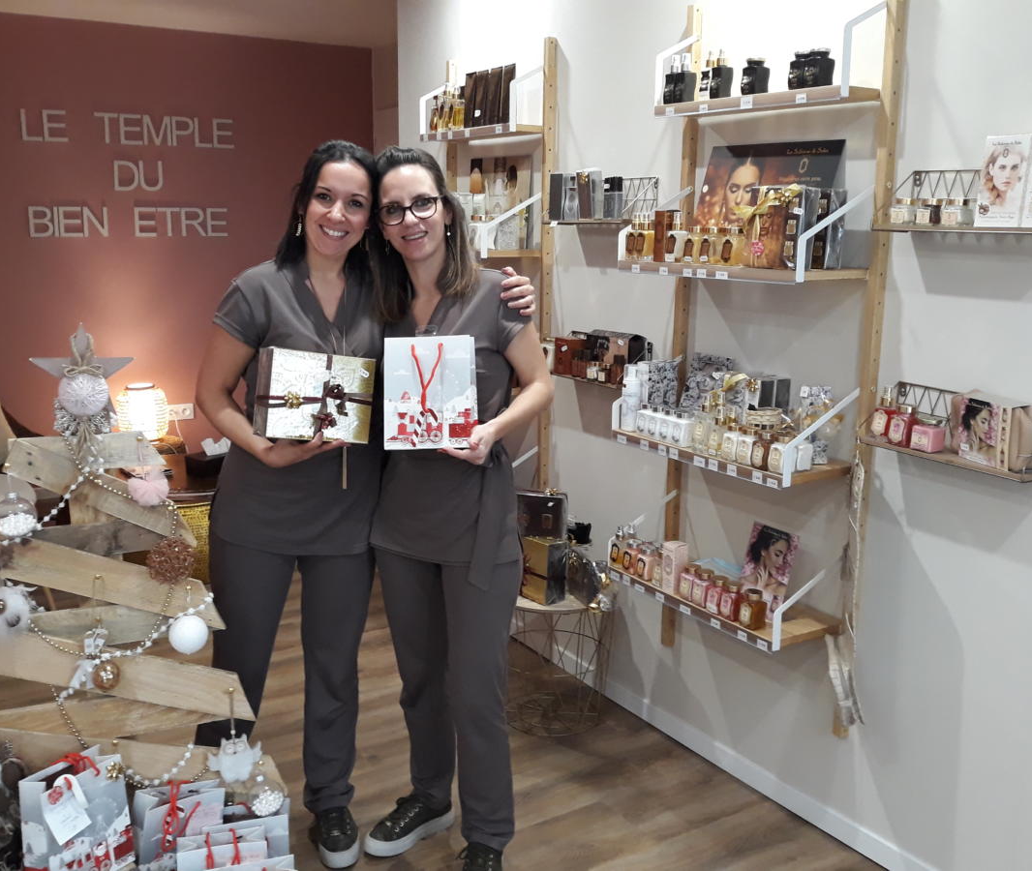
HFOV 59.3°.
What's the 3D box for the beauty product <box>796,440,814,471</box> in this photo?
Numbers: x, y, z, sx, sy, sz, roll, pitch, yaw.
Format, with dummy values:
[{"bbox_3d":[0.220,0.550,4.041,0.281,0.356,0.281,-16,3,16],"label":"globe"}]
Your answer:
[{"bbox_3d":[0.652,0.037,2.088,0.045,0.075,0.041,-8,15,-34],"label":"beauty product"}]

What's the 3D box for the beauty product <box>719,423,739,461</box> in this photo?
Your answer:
[{"bbox_3d":[0.510,0.015,2.091,0.043,0.079,0.043,-8,15,-31],"label":"beauty product"}]

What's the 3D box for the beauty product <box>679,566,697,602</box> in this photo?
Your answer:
[{"bbox_3d":[0.489,0.416,2.552,0.043,0.086,0.043,-8,15,-35],"label":"beauty product"}]

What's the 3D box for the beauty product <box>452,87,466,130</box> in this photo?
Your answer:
[{"bbox_3d":[-0.214,-1.216,3.373,0.046,0.146,0.044,-8,15,-35],"label":"beauty product"}]

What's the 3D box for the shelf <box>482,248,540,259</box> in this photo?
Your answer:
[{"bbox_3d":[-0.178,-0.689,3.404,0.255,0.024,0.622,-8,15,-35],"label":"shelf"}]

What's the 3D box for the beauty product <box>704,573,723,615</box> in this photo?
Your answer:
[{"bbox_3d":[0.508,0.392,2.261,0.041,0.088,0.042,-8,15,-34],"label":"beauty product"}]

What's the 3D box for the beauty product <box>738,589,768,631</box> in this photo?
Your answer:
[{"bbox_3d":[0.571,0.411,2.175,0.048,0.090,0.046,-8,15,-34],"label":"beauty product"}]

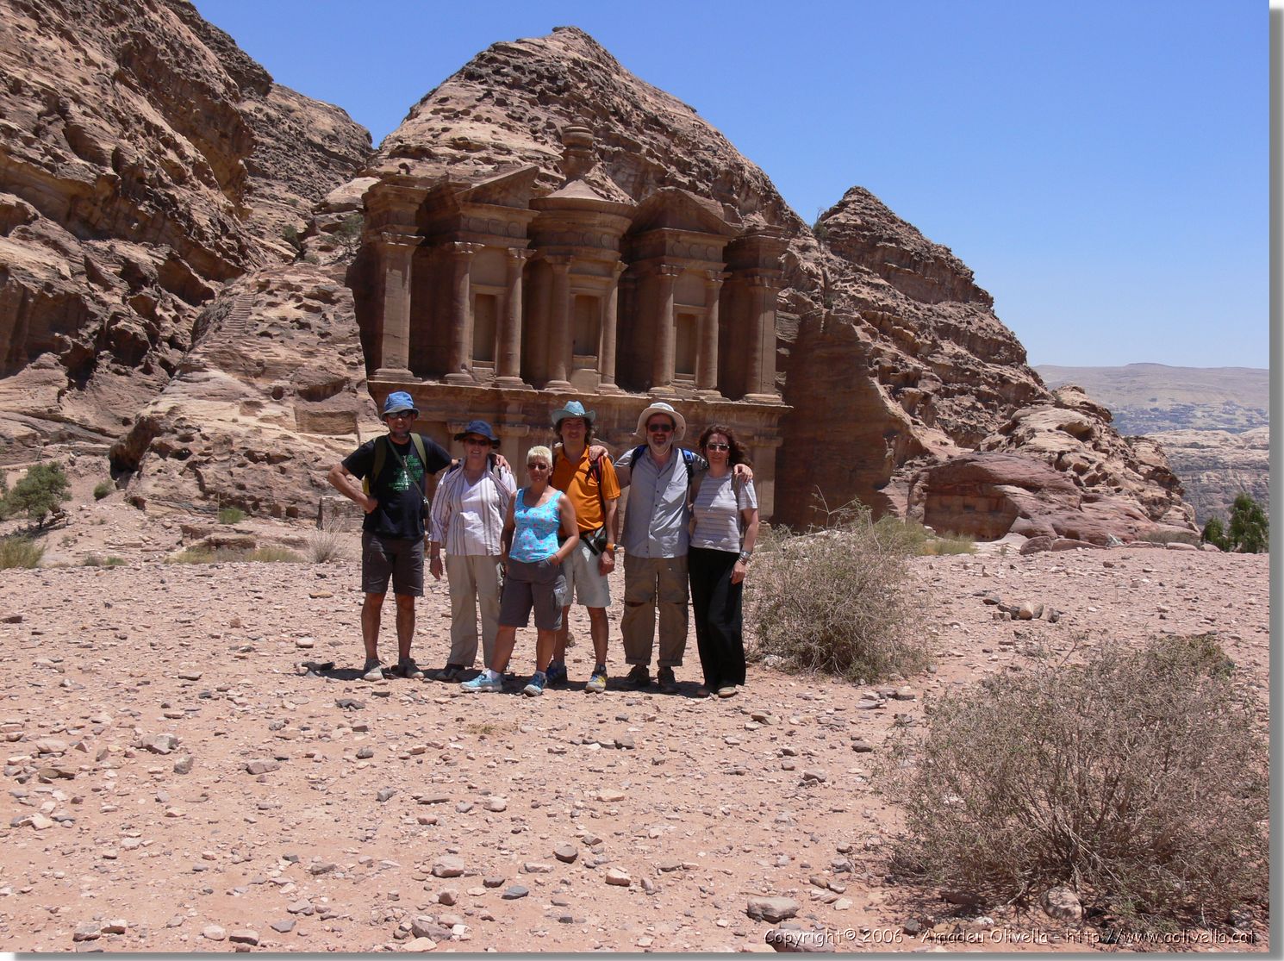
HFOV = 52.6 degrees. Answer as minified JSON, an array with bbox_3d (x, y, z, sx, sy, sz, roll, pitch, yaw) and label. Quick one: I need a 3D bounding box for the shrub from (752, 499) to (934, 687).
[{"bbox_3d":[1.420,0.780,9.500,1.320,1.160,1.250,1,-1,0],"label":"shrub"}]

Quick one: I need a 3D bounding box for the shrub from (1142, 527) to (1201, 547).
[{"bbox_3d":[14.670,1.600,36.000,1.650,0.580,1.300,1,-1,0],"label":"shrub"}]

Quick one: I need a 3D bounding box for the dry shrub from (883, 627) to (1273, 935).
[{"bbox_3d":[1.540,0.965,4.580,1.380,0.840,1.300,1,-1,0],"label":"dry shrub"}]

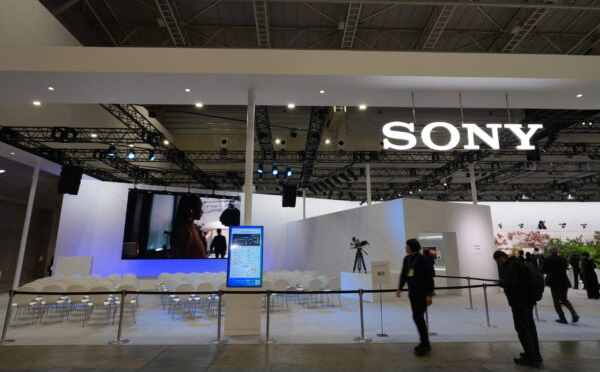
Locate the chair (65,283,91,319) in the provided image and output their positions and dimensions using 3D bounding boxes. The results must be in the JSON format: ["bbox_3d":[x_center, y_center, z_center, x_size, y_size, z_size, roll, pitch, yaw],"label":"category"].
[{"bbox_3d":[-5.187,2.756,7.862,0.520,0.820,0.530,3,-12,-16],"label":"chair"}]

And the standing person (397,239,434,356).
[{"bbox_3d":[1.872,1.765,5.426,0.400,1.740,0.500,8,-14,-33],"label":"standing person"}]

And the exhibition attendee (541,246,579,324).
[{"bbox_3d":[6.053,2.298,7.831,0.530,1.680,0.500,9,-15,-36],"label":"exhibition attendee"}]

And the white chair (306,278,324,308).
[{"bbox_3d":[0.402,3.212,10.032,0.510,0.810,0.530,7,-14,-29],"label":"white chair"}]

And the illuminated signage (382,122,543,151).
[{"bbox_3d":[3.852,-1.149,7.802,3.839,0.692,0.150,0,-12,-2],"label":"illuminated signage"}]

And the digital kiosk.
[{"bbox_3d":[-1.097,1.874,6.752,0.700,2.080,0.320,0,-12,-2],"label":"digital kiosk"}]

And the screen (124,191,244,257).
[{"bbox_3d":[-6.411,2.257,18.747,6.125,3.633,0.150,5,-13,-23],"label":"screen"}]

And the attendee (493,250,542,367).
[{"bbox_3d":[3.293,1.761,4.976,0.580,1.560,0.500,-5,-13,23],"label":"attendee"}]

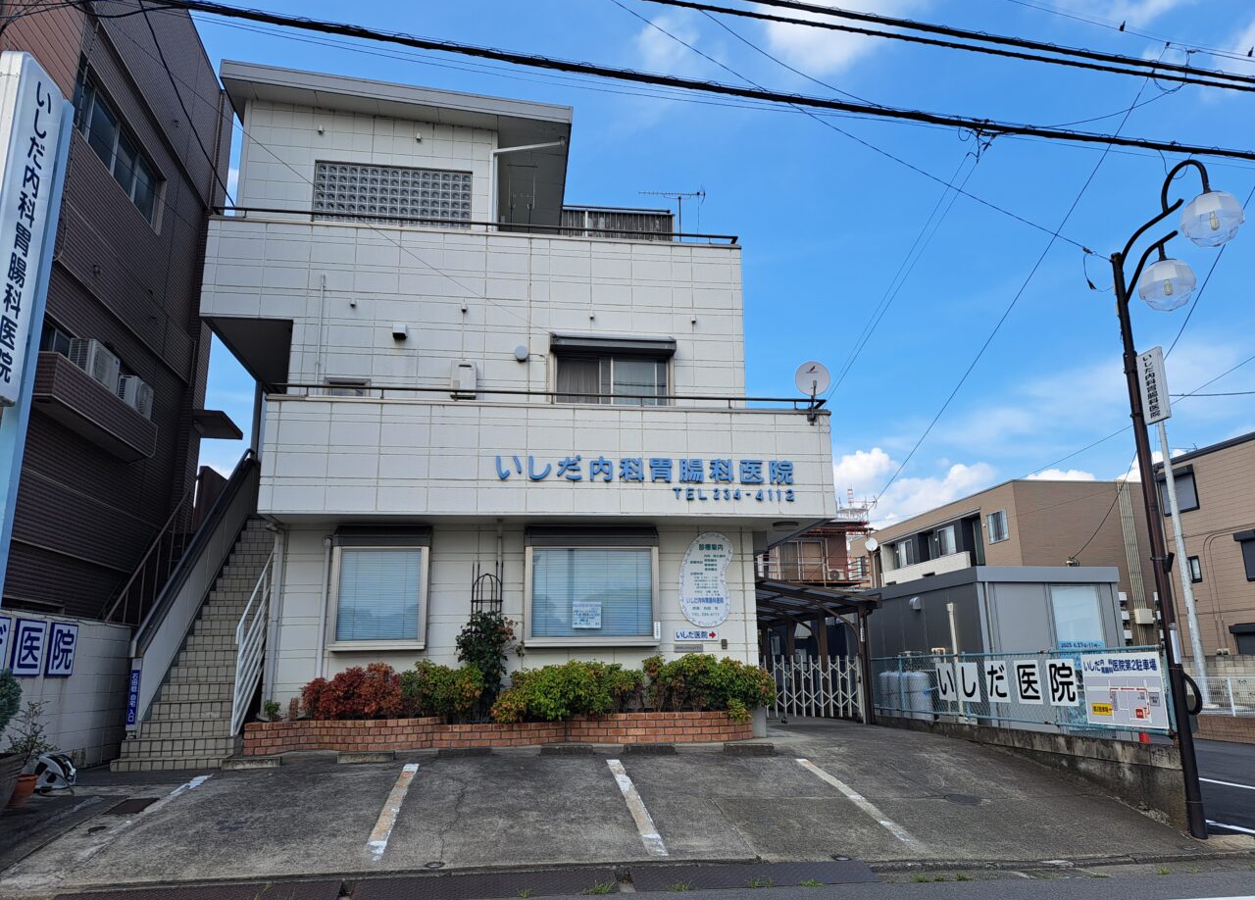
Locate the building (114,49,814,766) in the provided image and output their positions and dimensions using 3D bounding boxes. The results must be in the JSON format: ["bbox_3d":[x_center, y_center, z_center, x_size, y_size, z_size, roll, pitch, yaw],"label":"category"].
[{"bbox_3d":[-2.133,-0.174,15.382,8.550,9.750,9.100,1,-14,-9],"label":"building"}]

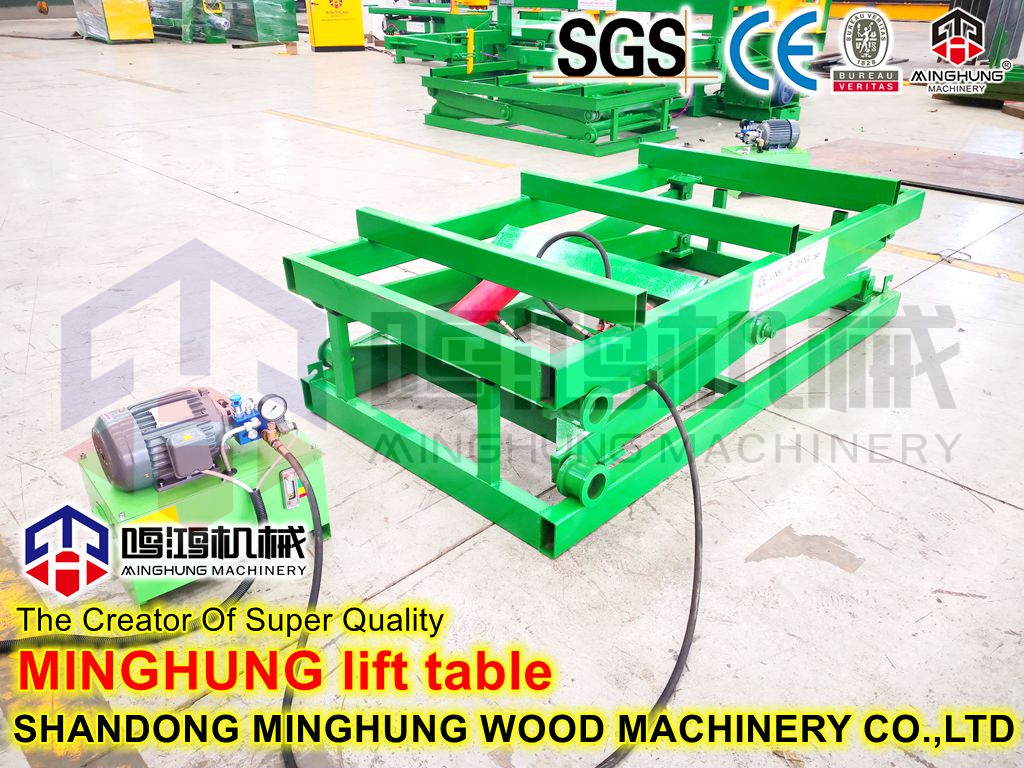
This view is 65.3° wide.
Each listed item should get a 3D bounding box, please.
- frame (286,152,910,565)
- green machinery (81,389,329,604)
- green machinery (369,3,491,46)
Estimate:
[{"bbox_3d":[0.490,-0.415,3.203,1.283,0.682,2.375,24,36,39],"label":"frame"},{"bbox_3d":[-0.840,0.233,2.182,0.526,0.511,0.358,-20,33,-33],"label":"green machinery"},{"bbox_3d":[-1.798,-7.969,17.886,3.000,0.840,1.300,24,36,39],"label":"green machinery"}]

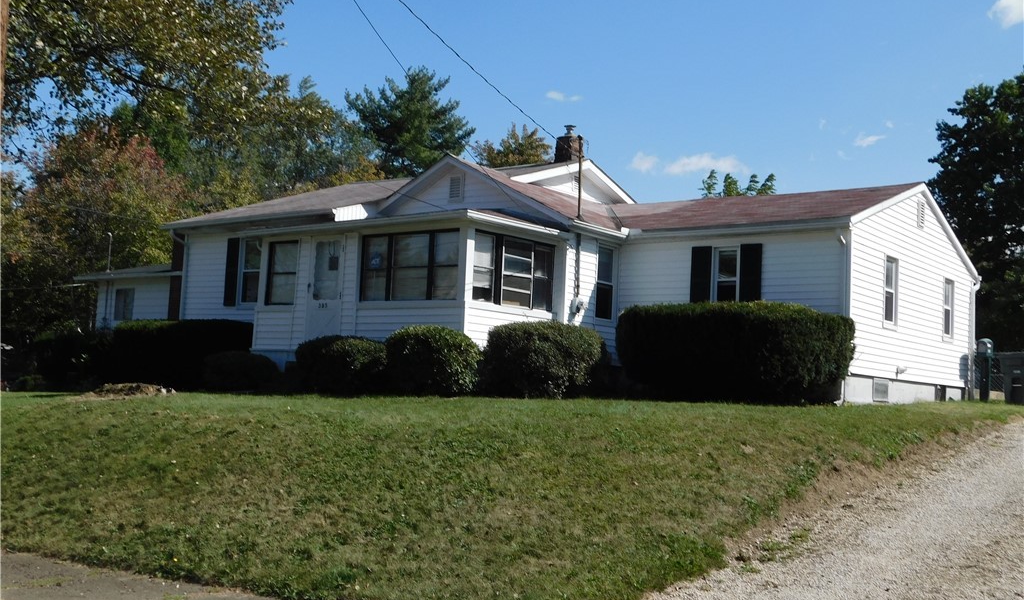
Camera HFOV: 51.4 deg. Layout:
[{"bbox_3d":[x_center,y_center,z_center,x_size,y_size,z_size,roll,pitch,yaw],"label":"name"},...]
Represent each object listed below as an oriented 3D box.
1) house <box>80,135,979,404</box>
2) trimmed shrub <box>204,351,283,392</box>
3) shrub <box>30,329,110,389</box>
[{"bbox_3d":[-0.841,-0.520,25.541,19.900,5.750,13.000,-1,-7,38],"label":"house"},{"bbox_3d":[-5.003,1.332,19.694,1.300,0.787,1.250,-1,-7,38],"label":"trimmed shrub"},{"bbox_3d":[-10.848,1.450,26.166,1.750,1.581,1.600,-1,-7,38],"label":"shrub"}]

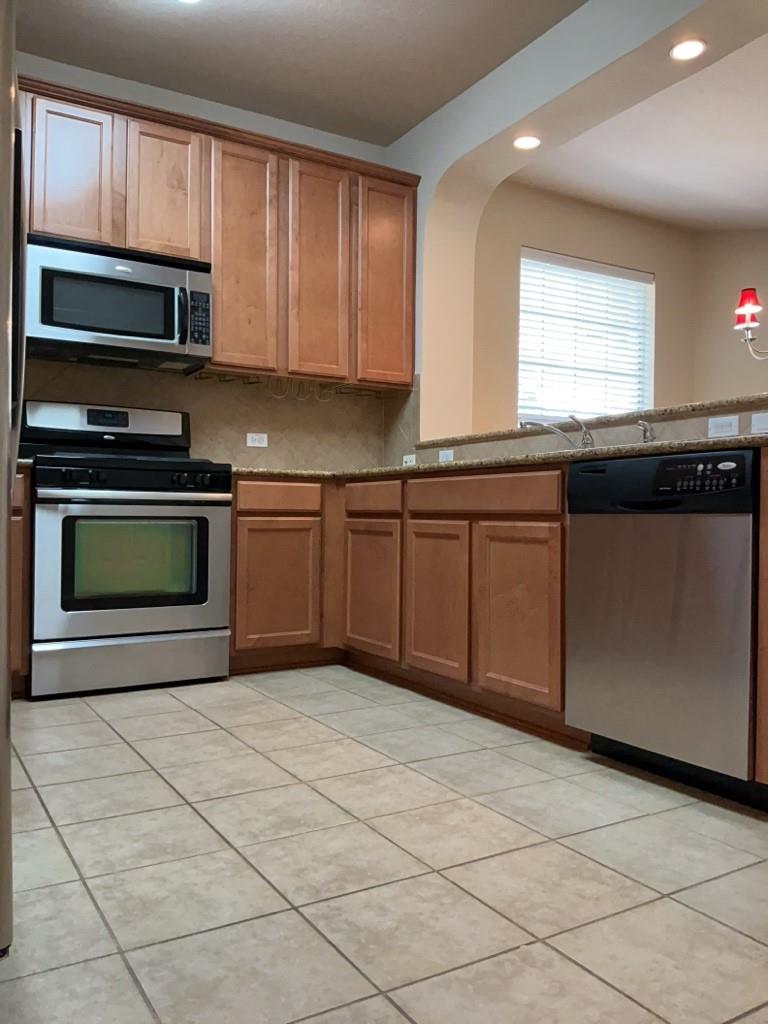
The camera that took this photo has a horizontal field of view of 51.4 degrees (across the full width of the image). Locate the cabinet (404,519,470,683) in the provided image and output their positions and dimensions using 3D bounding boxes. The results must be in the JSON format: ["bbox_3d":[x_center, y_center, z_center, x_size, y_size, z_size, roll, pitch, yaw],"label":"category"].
[{"bbox_3d":[0.438,0.321,3.136,0.560,0.572,0.410,1,0,-31],"label":"cabinet"}]

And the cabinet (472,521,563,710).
[{"bbox_3d":[0.673,0.322,2.743,0.560,0.572,0.409,1,0,-31],"label":"cabinet"}]

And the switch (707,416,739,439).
[{"bbox_3d":[1.117,-0.280,2.634,0.012,0.068,0.116,1,0,-31],"label":"switch"}]

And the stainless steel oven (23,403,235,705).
[{"bbox_3d":[-1.123,0.113,3.412,0.758,1.181,0.690,1,0,-31],"label":"stainless steel oven"}]

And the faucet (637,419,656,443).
[{"bbox_3d":[0.913,-0.248,2.792,0.085,0.134,0.050,1,0,-31],"label":"faucet"}]

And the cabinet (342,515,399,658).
[{"bbox_3d":[0.186,0.320,3.559,0.560,0.572,0.469,1,0,-31],"label":"cabinet"}]

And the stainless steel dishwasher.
[{"bbox_3d":[0.960,0.255,2.272,0.600,0.791,0.606,1,0,-31],"label":"stainless steel dishwasher"}]

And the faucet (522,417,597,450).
[{"bbox_3d":[0.650,-0.271,2.961,0.375,0.176,0.080,1,0,-31],"label":"faucet"}]

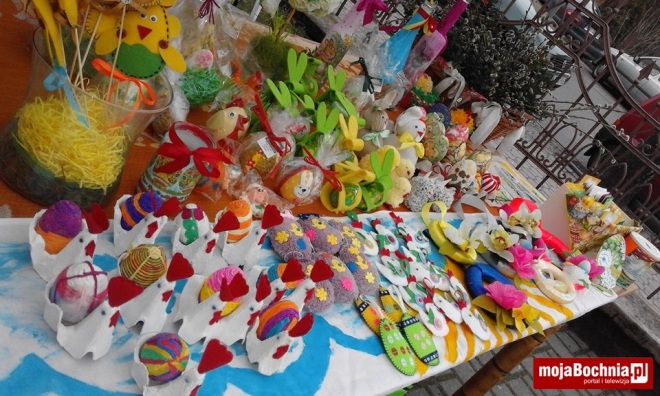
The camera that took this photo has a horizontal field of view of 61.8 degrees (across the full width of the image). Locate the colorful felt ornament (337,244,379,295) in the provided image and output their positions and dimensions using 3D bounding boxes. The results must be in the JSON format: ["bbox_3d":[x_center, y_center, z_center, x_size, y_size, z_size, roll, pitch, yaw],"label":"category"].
[{"bbox_3d":[0.042,0.108,0.836,0.067,0.042,0.090,2,44,-47],"label":"colorful felt ornament"}]

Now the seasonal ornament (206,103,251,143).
[{"bbox_3d":[-0.176,-0.131,0.957,0.068,0.066,0.052,32,29,-9],"label":"seasonal ornament"}]

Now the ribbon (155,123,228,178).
[{"bbox_3d":[-0.195,-0.066,0.778,0.088,0.050,0.075,11,37,-44],"label":"ribbon"}]

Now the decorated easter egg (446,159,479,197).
[{"bbox_3d":[0.298,-0.048,1.240,0.054,0.073,0.054,35,27,0],"label":"decorated easter egg"}]

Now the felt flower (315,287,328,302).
[{"bbox_3d":[-0.012,0.134,0.767,0.021,0.005,0.023,-3,47,-46],"label":"felt flower"}]

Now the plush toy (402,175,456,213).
[{"bbox_3d":[0.234,-0.008,1.296,0.095,0.085,0.085,16,33,-38],"label":"plush toy"}]

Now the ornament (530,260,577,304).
[{"bbox_3d":[0.550,0.207,1.351,0.125,0.030,0.135,-5,50,-51],"label":"ornament"}]

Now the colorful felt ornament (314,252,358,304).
[{"bbox_3d":[0.009,0.115,0.789,0.067,0.042,0.090,2,44,-47],"label":"colorful felt ornament"}]

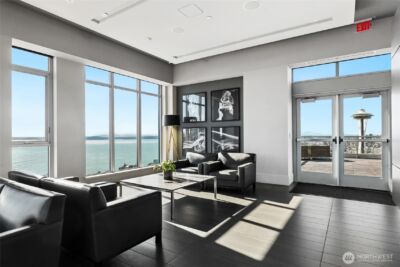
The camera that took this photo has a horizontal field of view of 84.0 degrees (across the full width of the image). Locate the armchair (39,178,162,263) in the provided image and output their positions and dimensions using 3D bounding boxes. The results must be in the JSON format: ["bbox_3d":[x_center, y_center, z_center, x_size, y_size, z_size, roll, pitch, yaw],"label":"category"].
[{"bbox_3d":[-1.027,0.832,2.374,0.889,0.755,0.816,0,0,33],"label":"armchair"}]

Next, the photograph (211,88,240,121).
[{"bbox_3d":[0.705,-0.785,6.243,0.891,0.891,0.035,0,0,33],"label":"photograph"}]

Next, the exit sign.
[{"bbox_3d":[3.230,-2.118,4.376,0.270,0.200,0.050,0,0,33],"label":"exit sign"}]

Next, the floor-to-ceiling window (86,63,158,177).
[{"bbox_3d":[-1.874,-0.254,5.872,0.110,2.520,2.400,0,0,33],"label":"floor-to-ceiling window"}]

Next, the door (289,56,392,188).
[{"bbox_3d":[3.171,-0.227,5.132,1.950,2.890,0.110,0,0,33],"label":"door"}]

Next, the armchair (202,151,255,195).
[{"bbox_3d":[0.687,0.846,4.941,0.889,0.755,0.816,0,0,30],"label":"armchair"}]

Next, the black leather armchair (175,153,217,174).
[{"bbox_3d":[-0.101,0.851,5.483,0.889,0.755,0.816,0,0,31],"label":"black leather armchair"}]

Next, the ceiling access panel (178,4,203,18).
[{"bbox_3d":[-0.176,-2.237,4.046,0.330,0.020,0.330,0,0,33],"label":"ceiling access panel"}]

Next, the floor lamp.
[{"bbox_3d":[-0.780,0.362,6.326,0.490,1.740,0.490,0,0,33],"label":"floor lamp"}]

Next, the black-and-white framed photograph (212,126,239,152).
[{"bbox_3d":[0.708,0.261,6.236,0.891,0.891,0.035,0,0,33],"label":"black-and-white framed photograph"}]

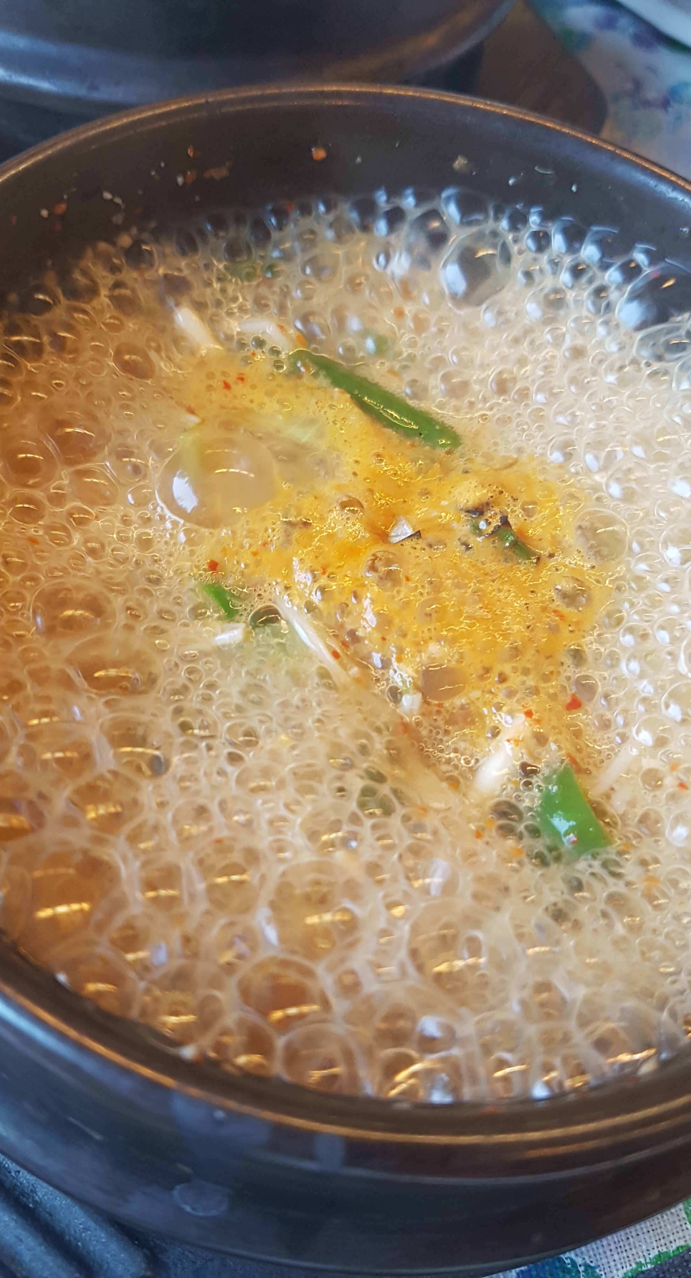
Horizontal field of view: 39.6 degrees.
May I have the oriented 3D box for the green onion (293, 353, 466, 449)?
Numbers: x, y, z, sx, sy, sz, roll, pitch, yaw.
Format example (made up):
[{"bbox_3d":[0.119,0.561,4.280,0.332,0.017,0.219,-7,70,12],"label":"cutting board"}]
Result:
[{"bbox_3d":[0.005,-0.038,0.158,0.033,0.006,0.007,29,63,10],"label":"green onion"}]

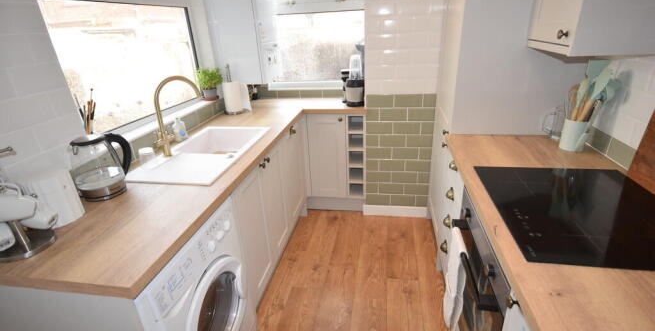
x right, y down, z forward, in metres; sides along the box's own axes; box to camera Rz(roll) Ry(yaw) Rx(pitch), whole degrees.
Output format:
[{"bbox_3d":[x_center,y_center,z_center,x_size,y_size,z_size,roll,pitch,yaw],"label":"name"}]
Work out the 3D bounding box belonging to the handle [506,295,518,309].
[{"bbox_3d":[0.494,0.366,0.878,0.028,0.032,0.032,1,24,10],"label":"handle"}]

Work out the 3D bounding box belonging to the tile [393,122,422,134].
[{"bbox_3d":[0.586,-0.272,2.412,0.199,0.098,0.010,1,24,11],"label":"tile"}]

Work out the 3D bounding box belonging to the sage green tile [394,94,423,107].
[{"bbox_3d":[0.575,-0.455,2.332,0.199,0.098,0.010,1,24,11],"label":"sage green tile"}]

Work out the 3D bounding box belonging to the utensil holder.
[{"bbox_3d":[1.145,-0.144,1.516,0.096,0.137,0.096,-18,28,-31],"label":"utensil holder"}]

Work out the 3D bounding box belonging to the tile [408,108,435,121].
[{"bbox_3d":[0.683,-0.366,2.377,0.193,0.100,0.009,1,24,10],"label":"tile"}]

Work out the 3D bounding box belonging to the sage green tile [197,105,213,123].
[{"bbox_3d":[-0.844,-0.364,2.266,0.009,0.097,0.198,1,24,10],"label":"sage green tile"}]

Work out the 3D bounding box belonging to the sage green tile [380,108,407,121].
[{"bbox_3d":[0.481,-0.367,2.390,0.199,0.098,0.010,1,24,11],"label":"sage green tile"}]

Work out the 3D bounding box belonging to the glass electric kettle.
[{"bbox_3d":[-0.894,0.002,1.310,0.215,0.240,0.165,-15,26,-24],"label":"glass electric kettle"}]

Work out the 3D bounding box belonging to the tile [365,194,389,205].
[{"bbox_3d":[0.424,0.284,2.712,0.198,0.100,0.009,1,24,10],"label":"tile"}]

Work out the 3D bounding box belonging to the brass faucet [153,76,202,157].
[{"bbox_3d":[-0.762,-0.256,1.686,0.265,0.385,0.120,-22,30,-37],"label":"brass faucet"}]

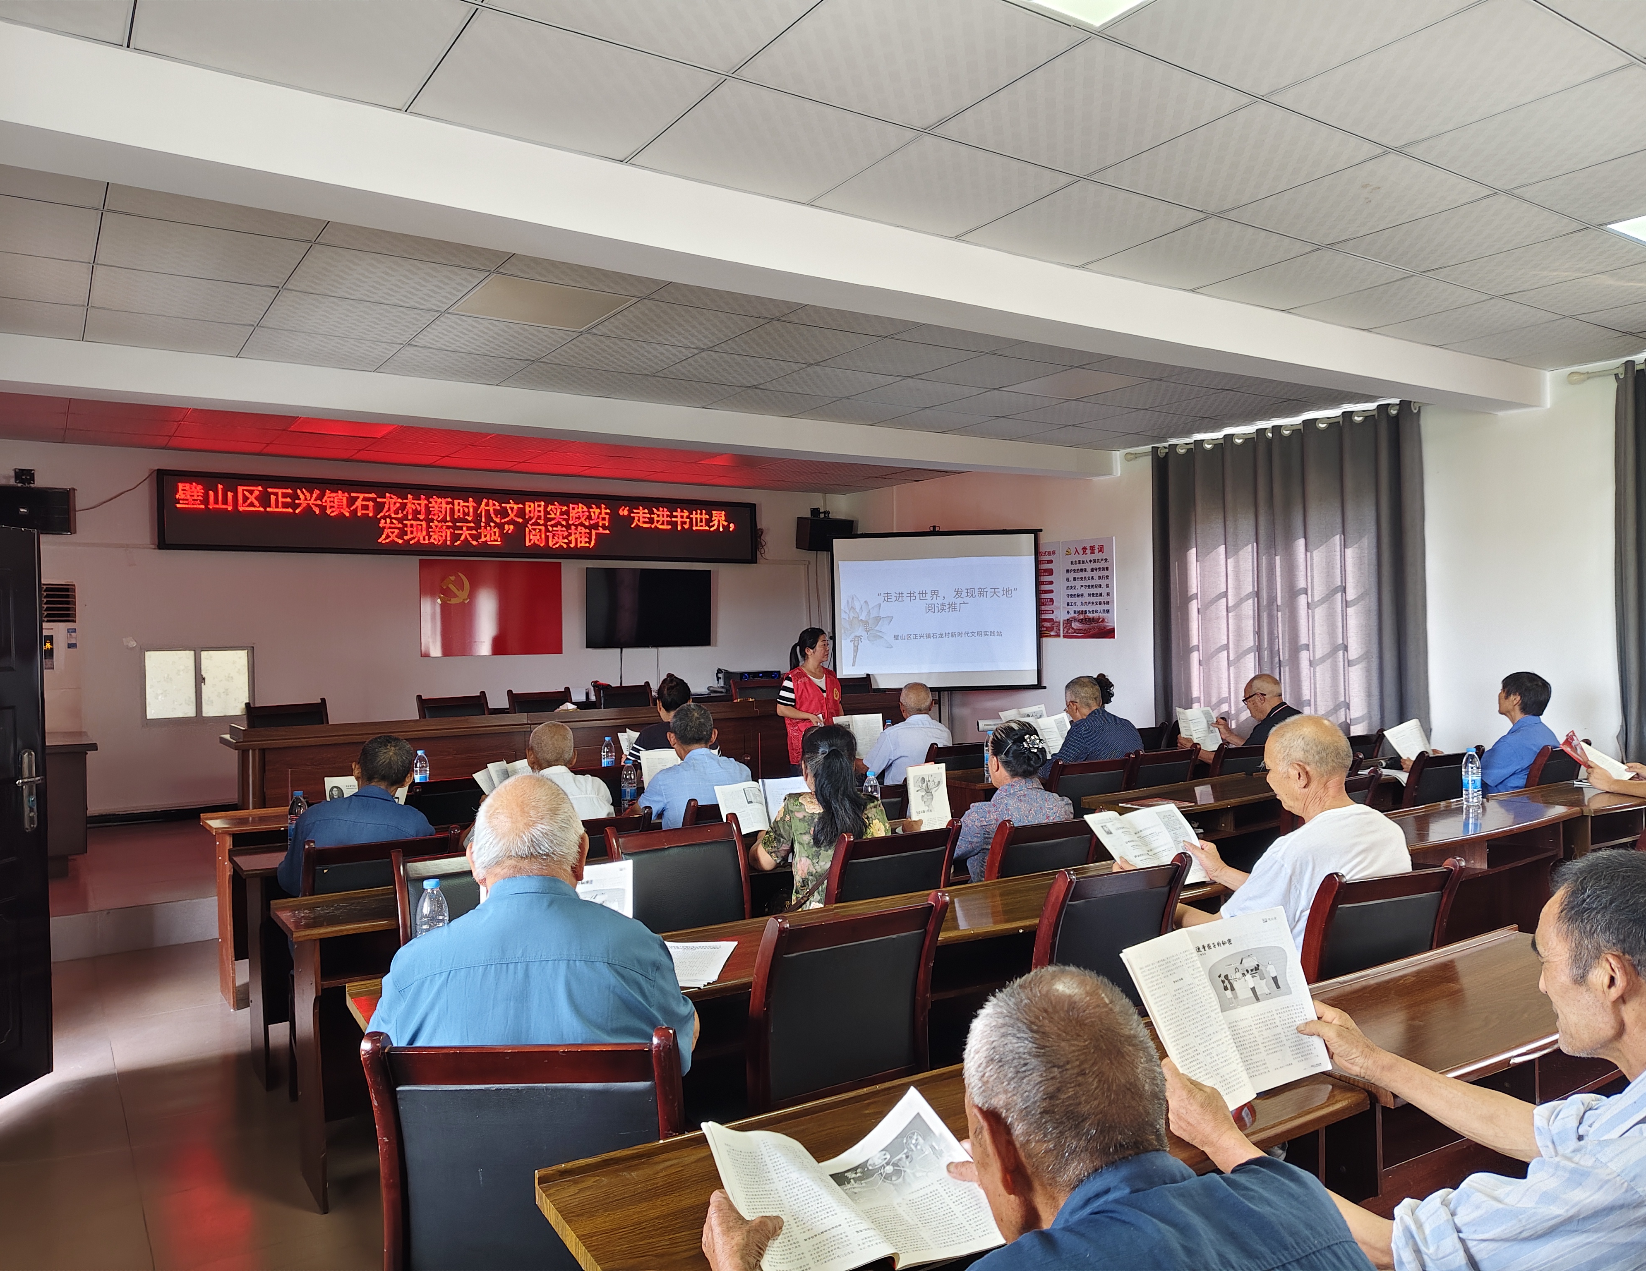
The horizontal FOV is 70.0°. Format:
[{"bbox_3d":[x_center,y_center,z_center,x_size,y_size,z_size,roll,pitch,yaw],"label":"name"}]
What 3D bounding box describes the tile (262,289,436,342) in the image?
[{"bbox_3d":[-1.971,-1.316,4.894,0.605,0.020,0.605,-1,0,-34],"label":"tile"}]

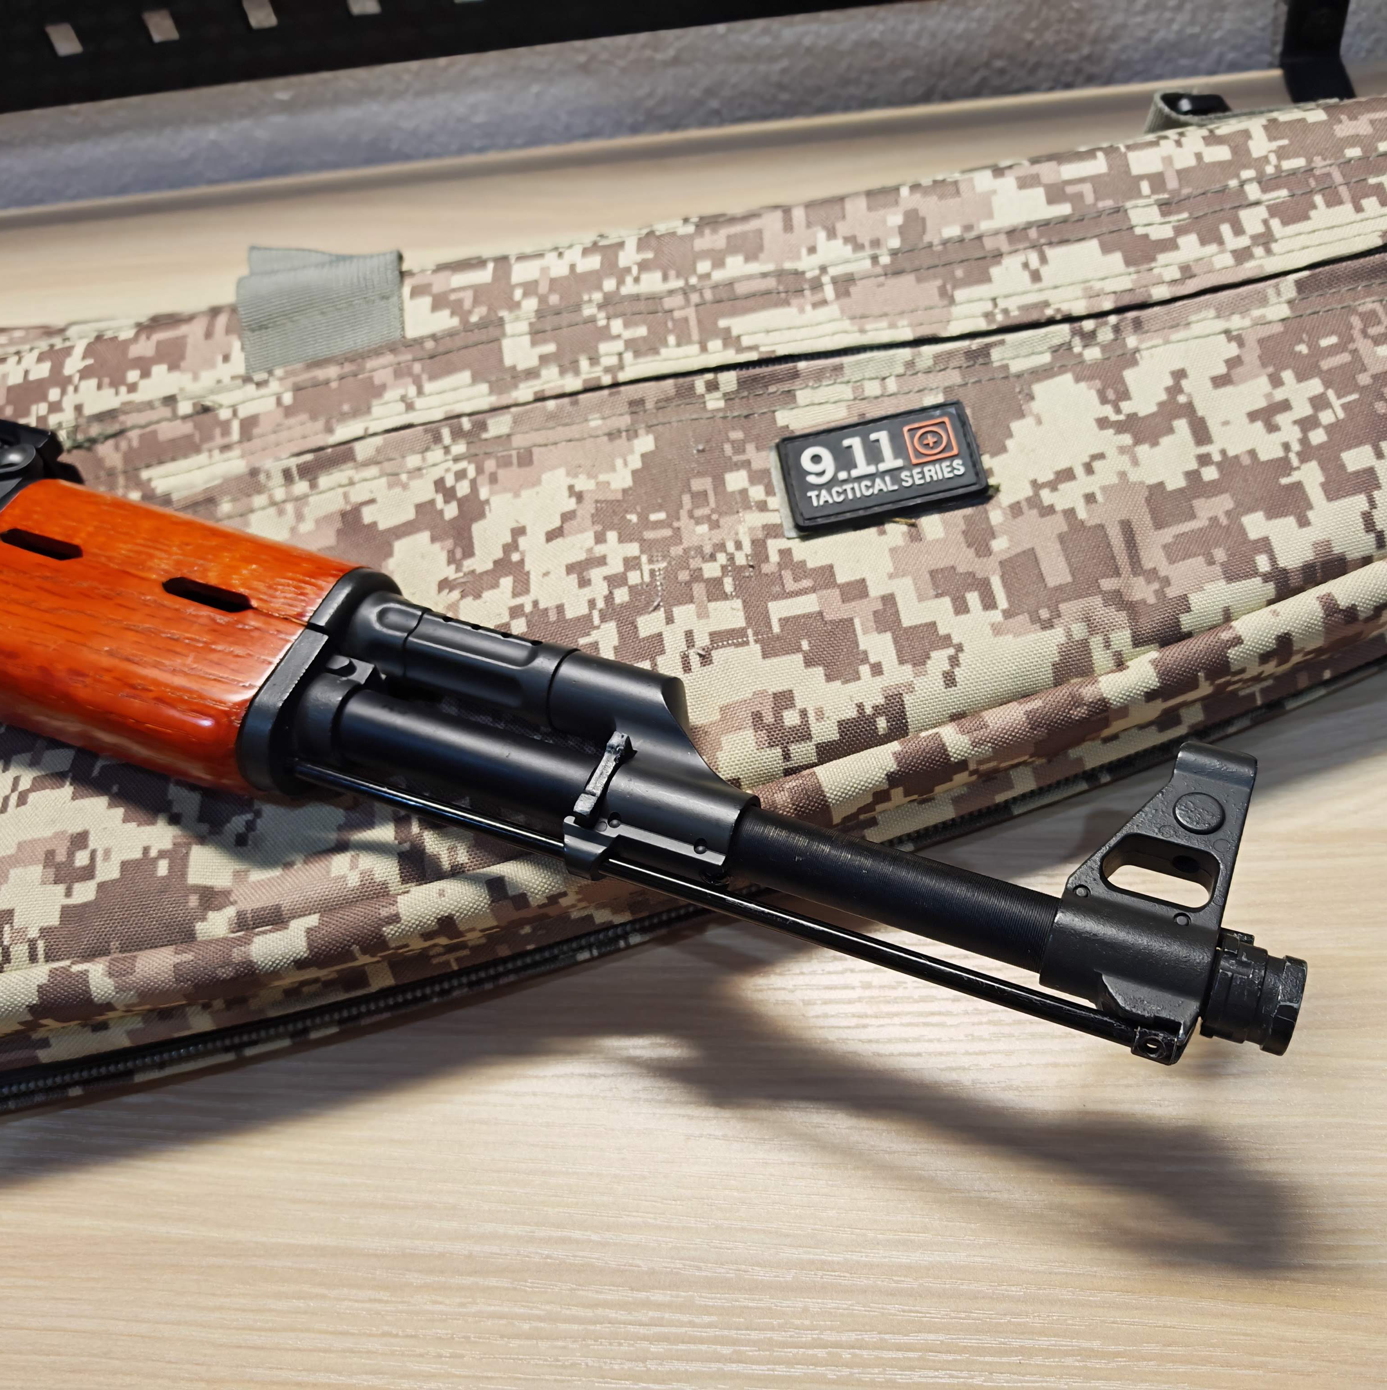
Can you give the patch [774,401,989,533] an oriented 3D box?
[{"bbox_3d":[0.061,-0.073,0.414,0.060,0.005,0.035,-11,64,4],"label":"patch"}]

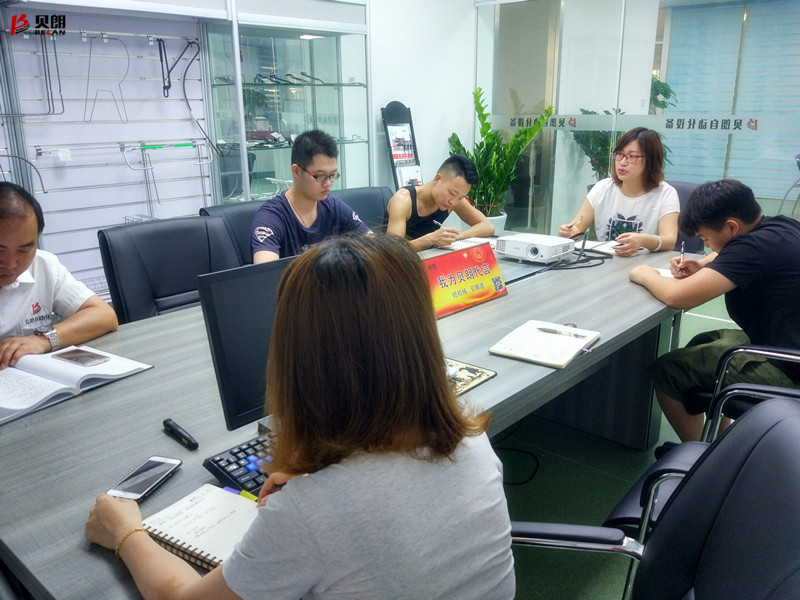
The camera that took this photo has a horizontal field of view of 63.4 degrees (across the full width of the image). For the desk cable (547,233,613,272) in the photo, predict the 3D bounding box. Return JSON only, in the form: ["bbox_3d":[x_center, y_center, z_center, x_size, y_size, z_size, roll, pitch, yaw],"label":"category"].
[{"bbox_3d":[0.774,-0.222,2.806,0.230,0.085,0.430,14,22,41],"label":"desk cable"}]

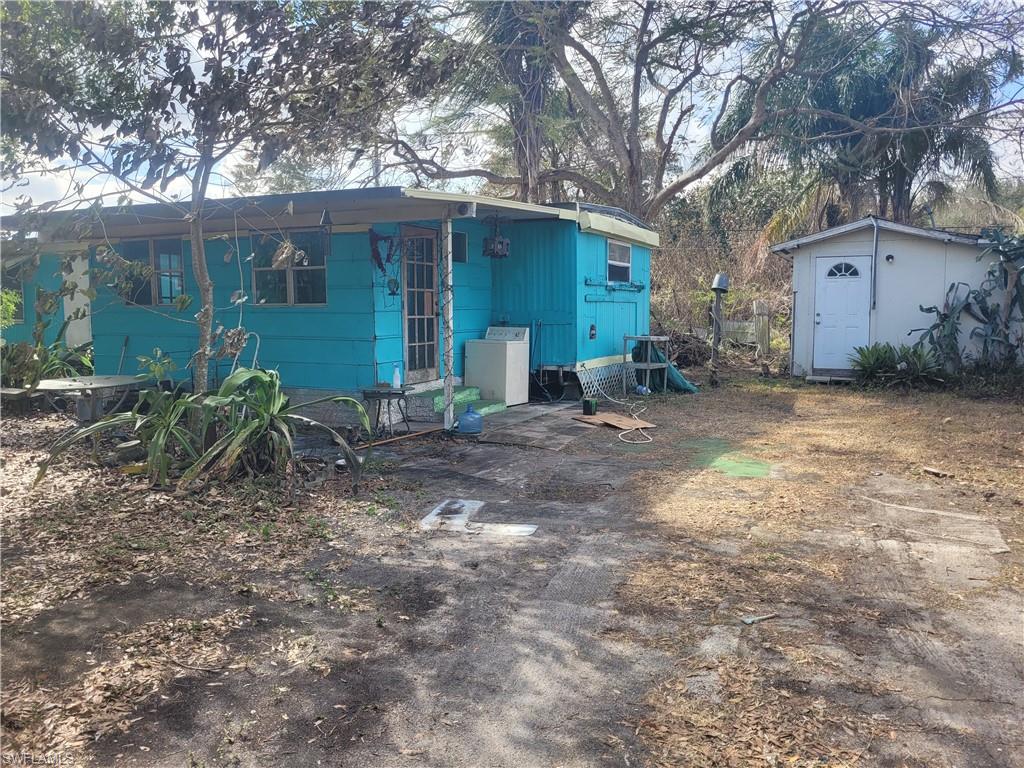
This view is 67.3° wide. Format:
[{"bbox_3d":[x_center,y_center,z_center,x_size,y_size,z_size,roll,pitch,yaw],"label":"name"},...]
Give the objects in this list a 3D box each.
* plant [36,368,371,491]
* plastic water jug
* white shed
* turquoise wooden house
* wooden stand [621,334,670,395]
[{"bbox_3d":[-2.737,0.327,6.816,2.600,0.930,1.500,-2,6,-22],"label":"plant"},{"bbox_3d":[-0.467,0.367,8.635,0.270,0.320,0.270,0,6,0],"label":"plastic water jug"},{"bbox_3d":[7.059,-1.599,14.606,3.750,2.790,3.400,3,6,26],"label":"white shed"},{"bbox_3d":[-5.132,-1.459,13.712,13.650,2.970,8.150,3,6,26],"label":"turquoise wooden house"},{"bbox_3d":[2.066,-0.305,11.855,0.400,0.920,0.820,3,6,28],"label":"wooden stand"}]

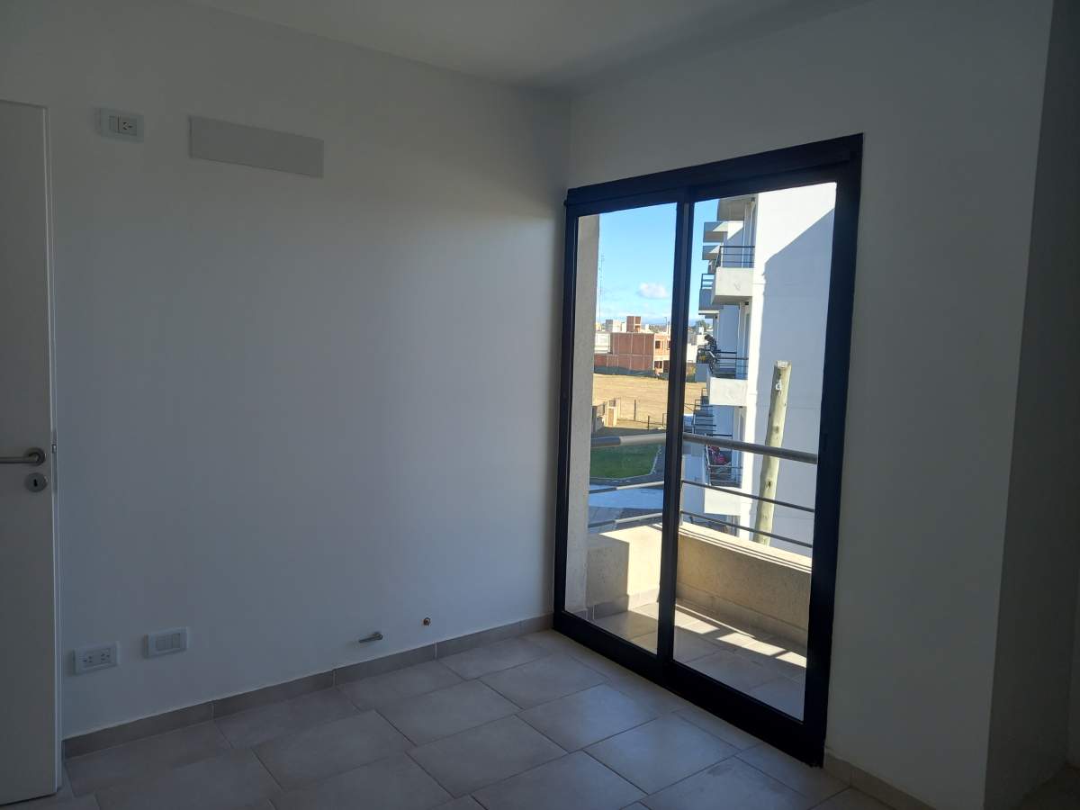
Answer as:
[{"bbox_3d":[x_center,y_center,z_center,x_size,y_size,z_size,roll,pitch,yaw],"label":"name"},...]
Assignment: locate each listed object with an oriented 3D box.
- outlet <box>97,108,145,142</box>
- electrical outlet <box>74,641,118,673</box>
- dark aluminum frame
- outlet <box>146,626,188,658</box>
[{"bbox_3d":[-1.322,-0.882,2.465,0.124,0.083,0.014,-3,7,-38],"label":"outlet"},{"bbox_3d":[-1.455,0.825,2.556,0.124,0.083,0.014,-3,7,-38],"label":"electrical outlet"},{"bbox_3d":[0.569,0.118,3.106,0.090,2.062,1.433,-3,7,-38],"label":"dark aluminum frame"},{"bbox_3d":[-1.285,0.814,2.686,0.124,0.083,0.014,-3,7,-38],"label":"outlet"}]

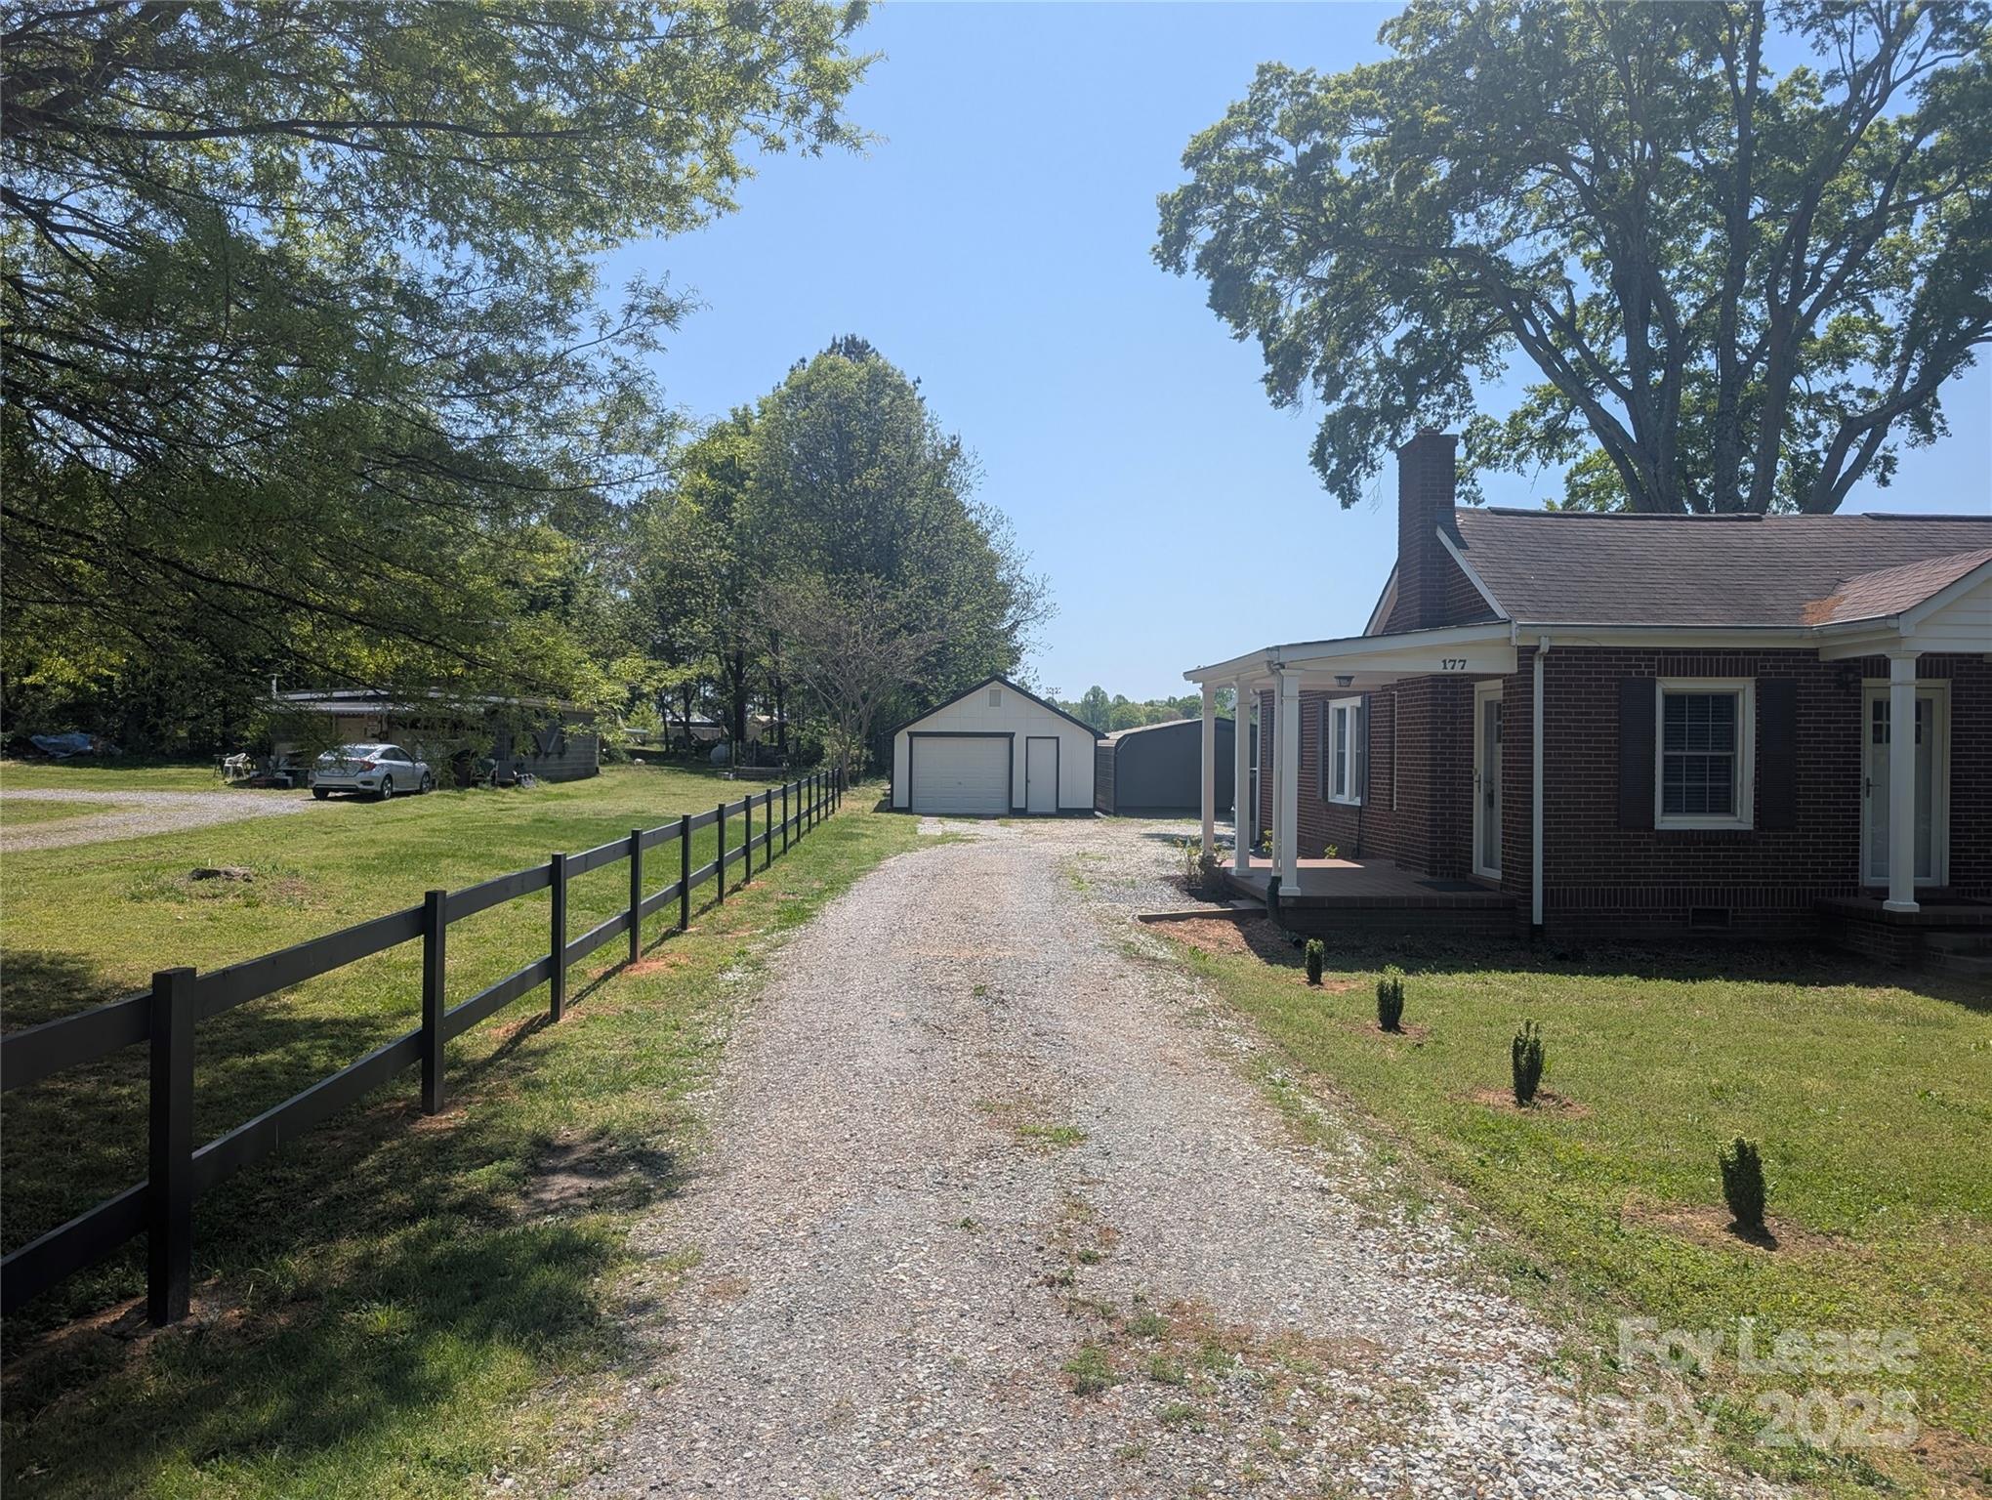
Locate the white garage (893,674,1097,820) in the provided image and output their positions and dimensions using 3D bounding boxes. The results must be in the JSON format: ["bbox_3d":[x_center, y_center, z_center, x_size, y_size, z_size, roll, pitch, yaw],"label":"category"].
[{"bbox_3d":[-0.170,-0.140,42.000,5.950,3.900,6.800,0,0,-3],"label":"white garage"}]

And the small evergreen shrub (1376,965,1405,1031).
[{"bbox_3d":[2.544,1.601,8.920,0.175,0.410,0.175,0,0,0],"label":"small evergreen shrub"}]

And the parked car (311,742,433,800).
[{"bbox_3d":[-16.760,0.550,37.430,1.800,1.420,4.630,0,0,-3],"label":"parked car"}]

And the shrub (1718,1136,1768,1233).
[{"bbox_3d":[2.835,1.642,5.250,0.180,0.355,0.180,0,0,0],"label":"shrub"}]

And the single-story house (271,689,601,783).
[{"bbox_3d":[-18.500,-0.340,47.300,6.900,2.950,12.400,0,0,-3],"label":"single-story house"}]

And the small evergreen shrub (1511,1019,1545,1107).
[{"bbox_3d":[2.716,1.595,7.070,0.165,0.430,0.165,0,0,0],"label":"small evergreen shrub"}]

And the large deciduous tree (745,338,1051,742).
[{"bbox_3d":[-4.100,-7.900,57.000,12.300,18.000,11.800,0,0,0],"label":"large deciduous tree"}]

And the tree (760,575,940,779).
[{"bbox_3d":[-4.787,-2.227,45.500,5.800,7.000,5.600,0,0,0],"label":"tree"}]

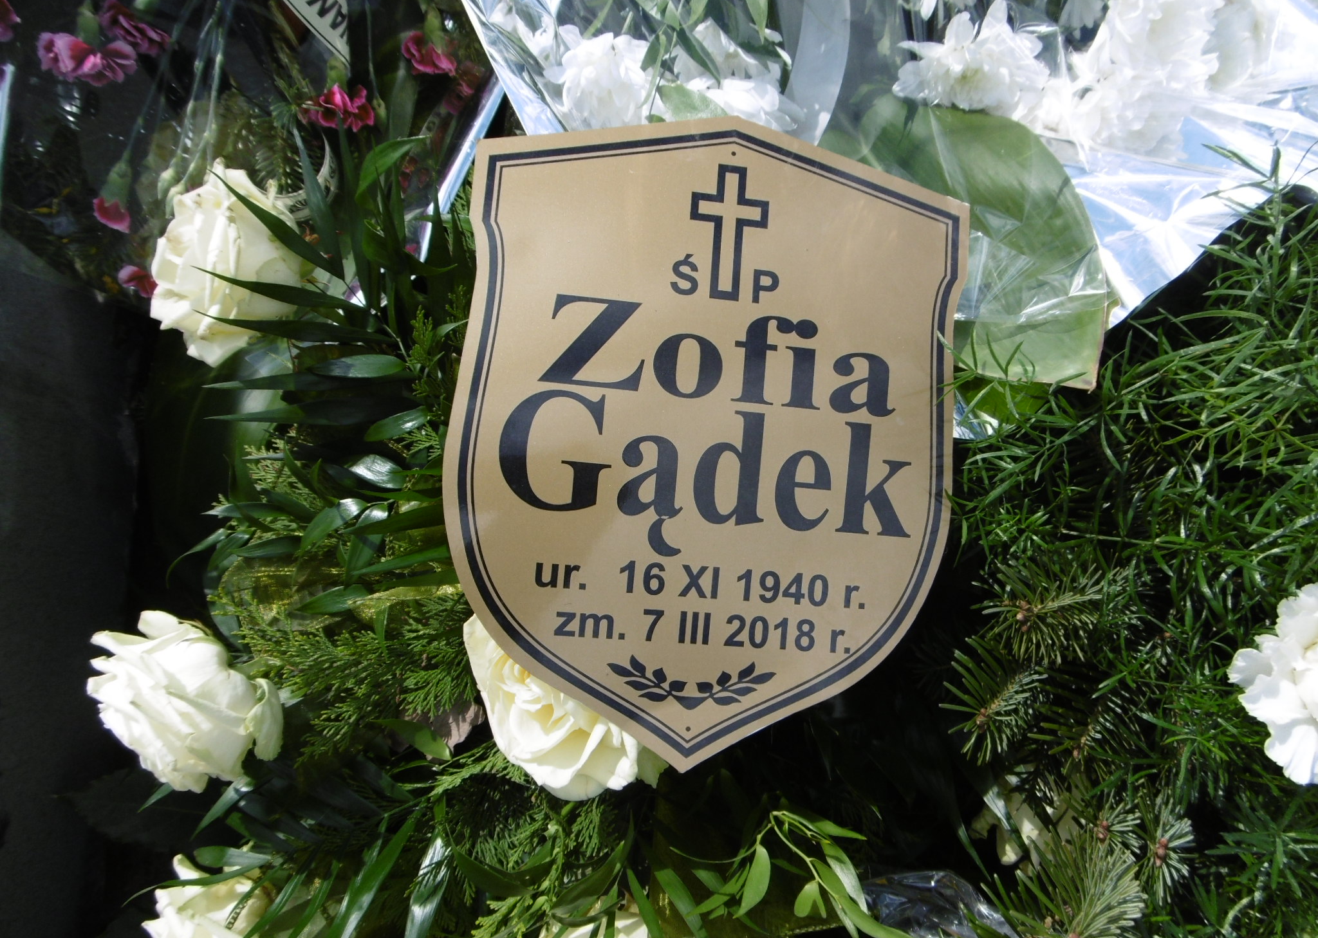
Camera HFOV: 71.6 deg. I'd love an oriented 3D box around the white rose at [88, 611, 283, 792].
[{"bbox_3d":[-0.211,0.102,0.405,0.064,0.080,0.080,-34,91,-26],"label":"white rose"}]

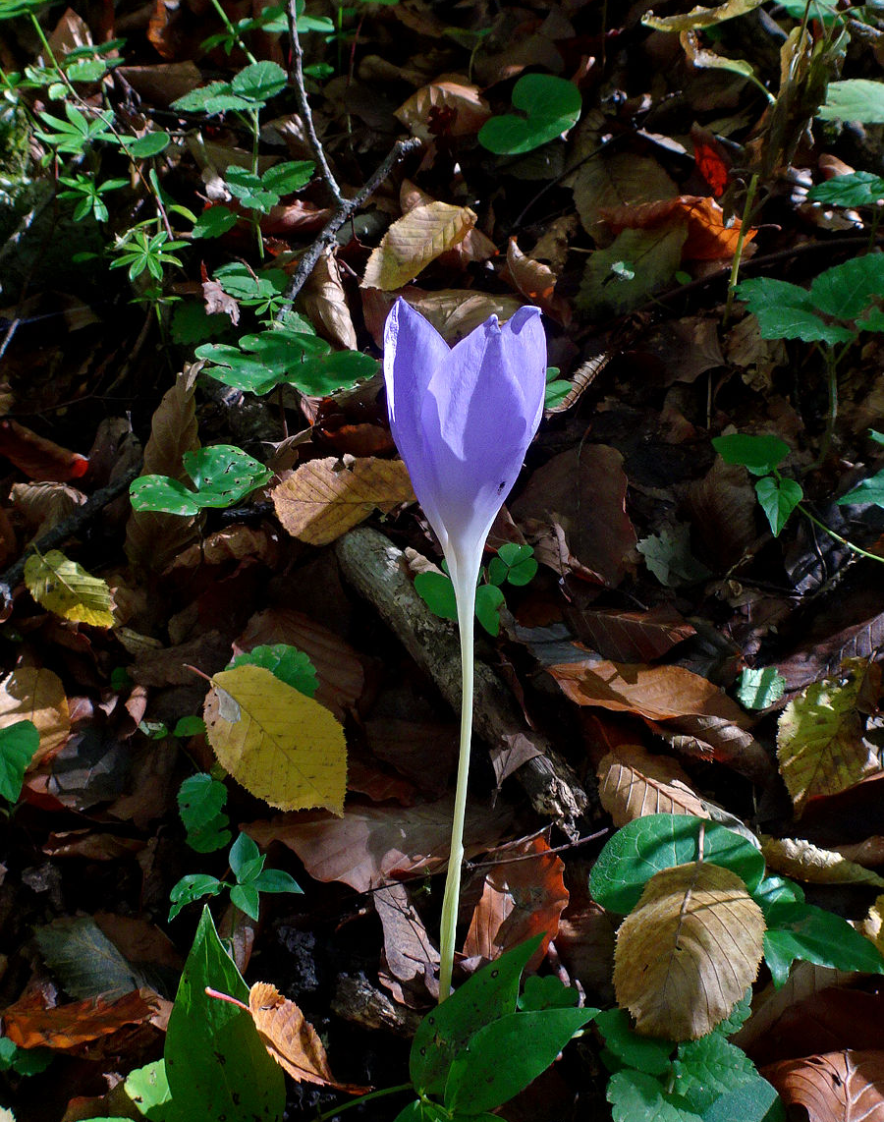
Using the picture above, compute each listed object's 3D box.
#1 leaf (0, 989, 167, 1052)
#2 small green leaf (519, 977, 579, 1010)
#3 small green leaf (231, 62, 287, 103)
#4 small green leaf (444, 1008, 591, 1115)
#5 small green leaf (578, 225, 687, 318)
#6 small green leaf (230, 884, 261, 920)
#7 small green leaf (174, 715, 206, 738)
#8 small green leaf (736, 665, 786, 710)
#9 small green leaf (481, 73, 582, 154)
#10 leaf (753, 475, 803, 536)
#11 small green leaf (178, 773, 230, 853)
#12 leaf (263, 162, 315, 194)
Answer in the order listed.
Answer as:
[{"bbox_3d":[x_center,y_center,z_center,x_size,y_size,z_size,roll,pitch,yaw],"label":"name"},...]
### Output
[{"bbox_3d":[-0.111,0.141,0.252,0.048,0.016,0.013,-9,53,-7],"label":"leaf"},{"bbox_3d":[0.038,0.157,0.294,0.021,0.007,0.014,3,62,2],"label":"small green leaf"},{"bbox_3d":[-0.096,-0.253,0.430,0.028,0.008,0.032,4,66,2],"label":"small green leaf"},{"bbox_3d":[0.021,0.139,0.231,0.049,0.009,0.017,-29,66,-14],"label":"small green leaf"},{"bbox_3d":[0.118,-0.177,0.491,0.087,0.008,0.050,-43,77,-13],"label":"small green leaf"},{"bbox_3d":[-0.070,0.122,0.293,0.010,0.006,0.015,-39,71,-15],"label":"small green leaf"},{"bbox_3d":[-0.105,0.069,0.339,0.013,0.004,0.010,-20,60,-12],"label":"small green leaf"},{"bbox_3d":[0.124,0.049,0.317,0.019,0.006,0.019,7,55,5],"label":"small green leaf"},{"bbox_3d":[0.049,-0.249,0.459,0.052,0.010,0.069,42,72,16],"label":"small green leaf"},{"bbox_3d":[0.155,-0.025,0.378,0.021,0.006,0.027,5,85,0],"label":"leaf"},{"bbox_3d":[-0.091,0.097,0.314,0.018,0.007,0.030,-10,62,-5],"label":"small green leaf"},{"bbox_3d":[-0.092,-0.235,0.500,0.036,0.006,0.024,-27,67,-12],"label":"leaf"}]

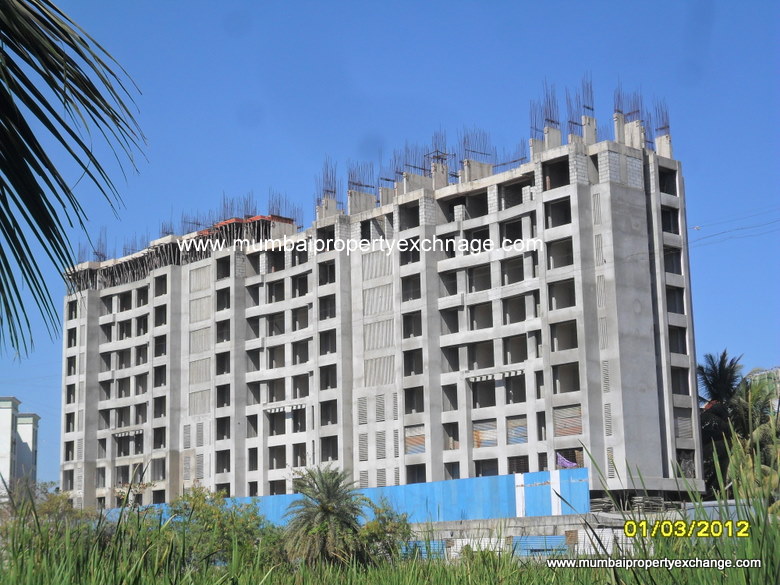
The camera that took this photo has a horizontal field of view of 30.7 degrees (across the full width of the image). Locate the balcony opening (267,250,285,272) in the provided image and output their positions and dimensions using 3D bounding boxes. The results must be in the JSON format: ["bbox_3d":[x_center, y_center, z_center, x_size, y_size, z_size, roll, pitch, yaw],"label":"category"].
[{"bbox_3d":[-9.853,-2.835,127.336,0.800,2.180,2.516,9,-15,-42],"label":"balcony opening"}]

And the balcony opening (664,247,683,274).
[{"bbox_3d":[20.843,-2.362,105.062,2.077,1.992,0.300,9,-15,-42],"label":"balcony opening"}]

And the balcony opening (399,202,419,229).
[{"bbox_3d":[1.889,-6.014,112.863,0.900,2.120,2.170,9,-15,-42],"label":"balcony opening"}]

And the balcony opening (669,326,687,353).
[{"bbox_3d":[20.846,3.564,103.747,1.960,1.960,0.500,8,-14,-40],"label":"balcony opening"}]

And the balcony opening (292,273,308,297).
[{"bbox_3d":[-7.535,-0.529,124.826,0.900,1.860,2.130,9,-15,-42],"label":"balcony opening"}]

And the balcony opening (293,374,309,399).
[{"bbox_3d":[-7.462,8.008,121.253,0.350,1.895,2.269,9,-15,-42],"label":"balcony opening"}]

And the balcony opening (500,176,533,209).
[{"bbox_3d":[9.704,-7.433,105.253,0.700,1.946,3.240,9,-15,-42],"label":"balcony opening"}]

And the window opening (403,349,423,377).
[{"bbox_3d":[1.974,5.548,111.950,0.300,2.010,2.090,9,-15,-43],"label":"window opening"}]

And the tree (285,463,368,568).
[{"bbox_3d":[-3.466,12.651,80.000,5.000,5.800,5.000,-1,-11,-3],"label":"tree"}]

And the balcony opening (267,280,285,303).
[{"bbox_3d":[-9.828,-0.050,124.219,0.450,1.972,2.417,9,-15,-42],"label":"balcony opening"}]

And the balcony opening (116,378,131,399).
[{"bbox_3d":[-26.520,9.704,143.678,0.900,1.930,2.320,9,-15,-42],"label":"balcony opening"}]

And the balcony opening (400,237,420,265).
[{"bbox_3d":[1.886,-3.211,111.792,0.800,2.047,2.225,9,-15,-42],"label":"balcony opening"}]

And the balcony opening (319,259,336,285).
[{"bbox_3d":[-5.231,-1.627,121.311,0.300,2.009,2.103,9,-15,-42],"label":"balcony opening"}]

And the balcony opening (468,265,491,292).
[{"bbox_3d":[7.021,-1.036,107.089,0.700,1.956,2.348,9,-15,-42],"label":"balcony opening"}]

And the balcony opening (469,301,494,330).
[{"bbox_3d":[7.089,1.851,106.479,0.700,1.899,2.398,9,-15,-42],"label":"balcony opening"}]

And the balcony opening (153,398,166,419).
[{"bbox_3d":[-21.475,10.923,134.518,0.700,1.931,1.971,9,-15,-42],"label":"balcony opening"}]

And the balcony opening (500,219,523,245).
[{"bbox_3d":[9.378,-4.451,106.386,0.800,2.057,2.209,9,-15,-42],"label":"balcony opening"}]

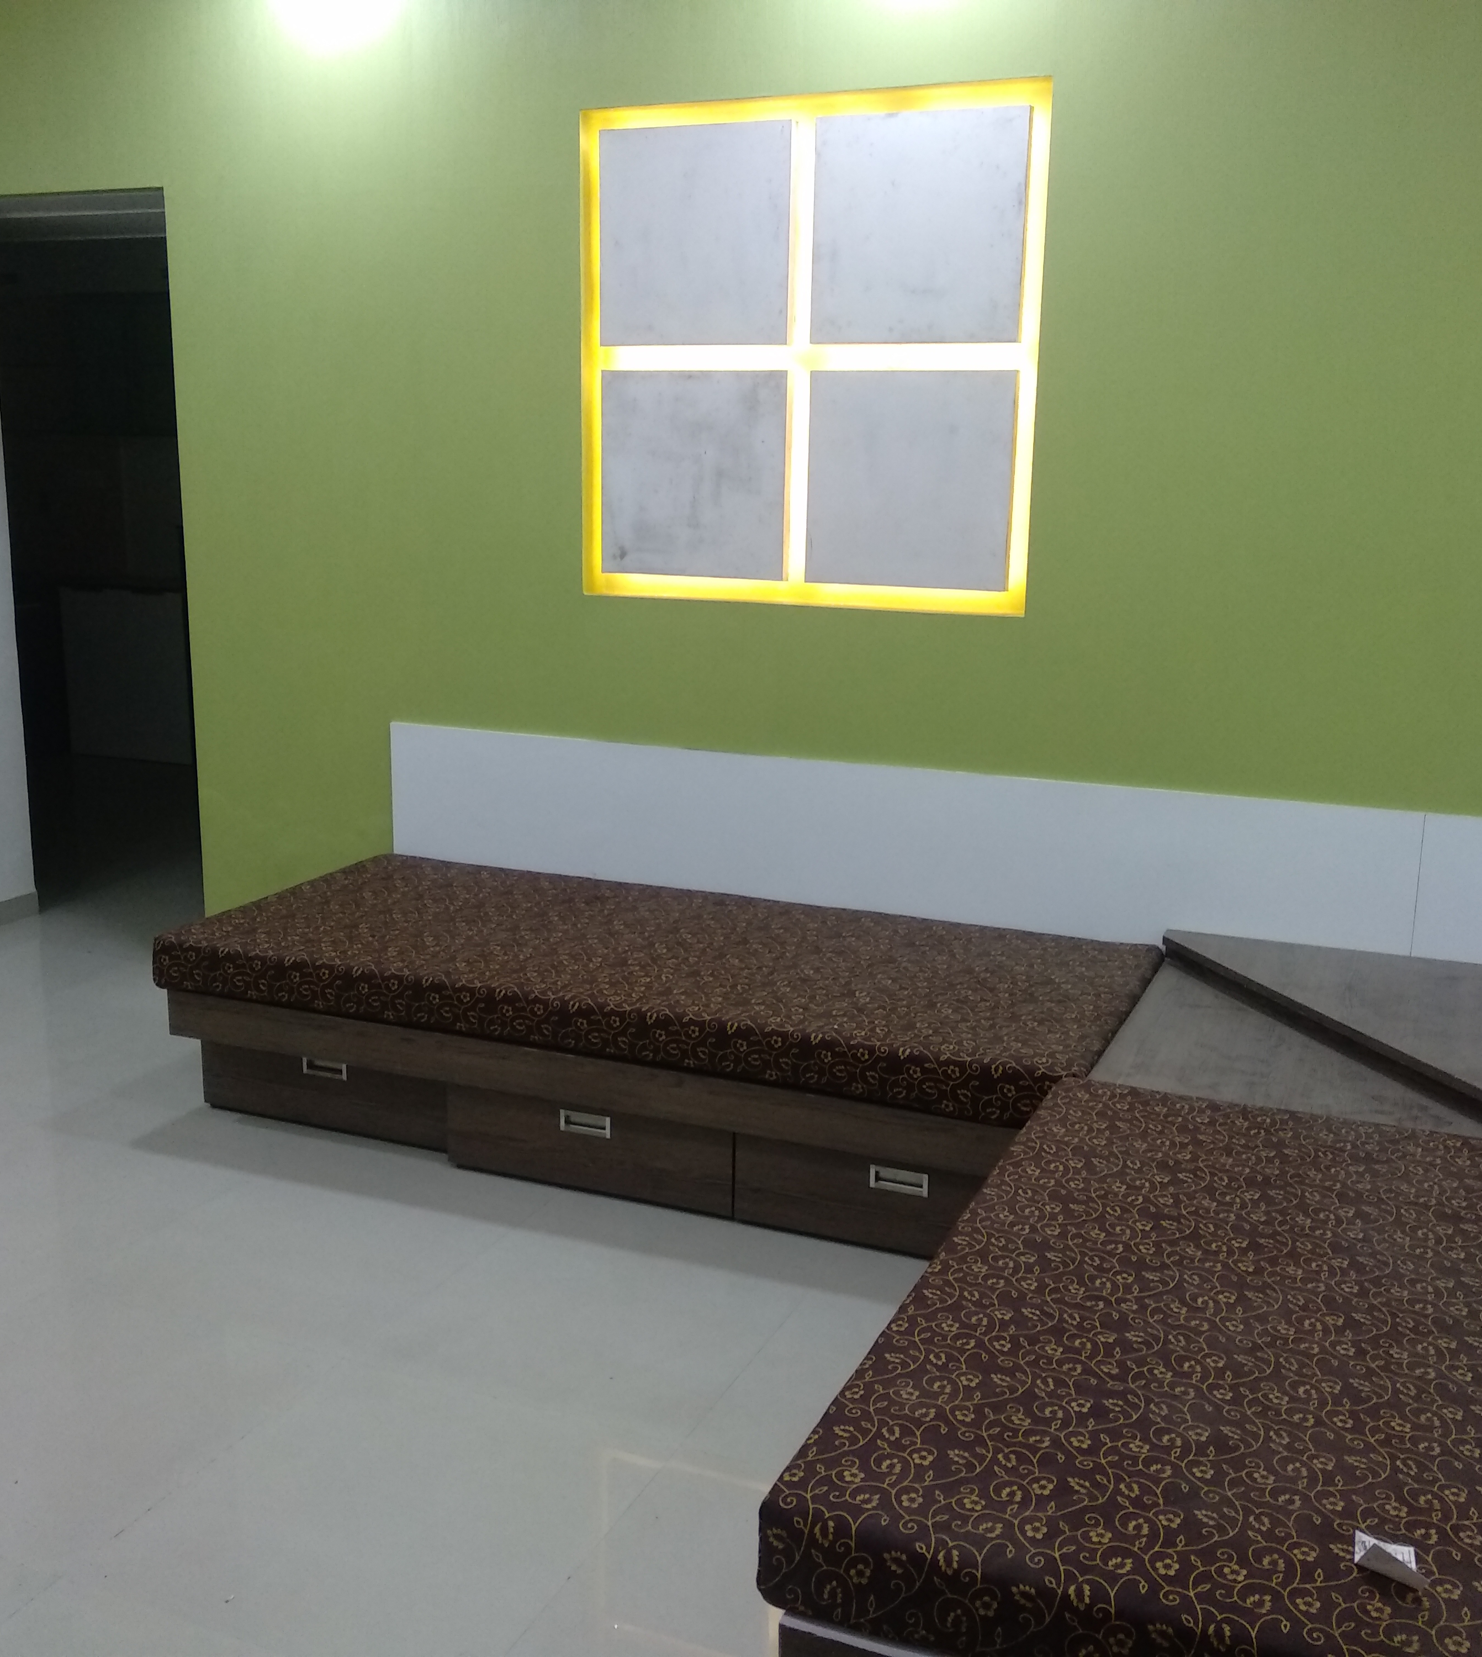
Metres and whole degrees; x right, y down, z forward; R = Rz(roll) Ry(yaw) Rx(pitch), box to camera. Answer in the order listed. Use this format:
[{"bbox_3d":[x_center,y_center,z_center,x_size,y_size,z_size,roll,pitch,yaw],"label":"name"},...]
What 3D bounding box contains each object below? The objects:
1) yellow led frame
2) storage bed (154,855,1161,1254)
[{"bbox_3d":[0.132,-1.050,3.707,1.081,1.095,0.050,6,13,22],"label":"yellow led frame"},{"bbox_3d":[-0.179,0.449,3.621,1.990,0.412,0.913,6,13,22],"label":"storage bed"}]

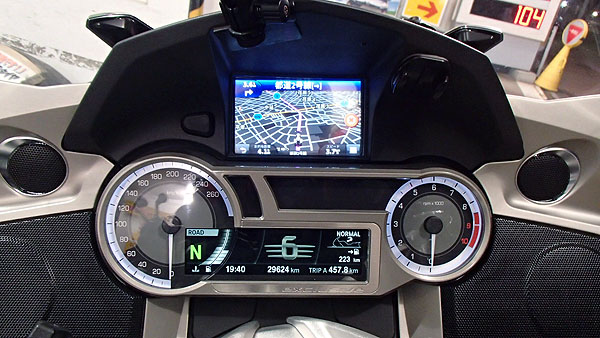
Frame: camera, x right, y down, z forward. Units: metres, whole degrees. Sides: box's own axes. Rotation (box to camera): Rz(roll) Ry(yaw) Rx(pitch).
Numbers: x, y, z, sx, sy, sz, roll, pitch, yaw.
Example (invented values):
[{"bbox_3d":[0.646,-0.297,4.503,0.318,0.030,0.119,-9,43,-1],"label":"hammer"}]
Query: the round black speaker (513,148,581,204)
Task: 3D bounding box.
[{"bbox_3d":[0.197,0.005,0.354,0.049,0.047,0.017,20,4,39],"label":"round black speaker"}]

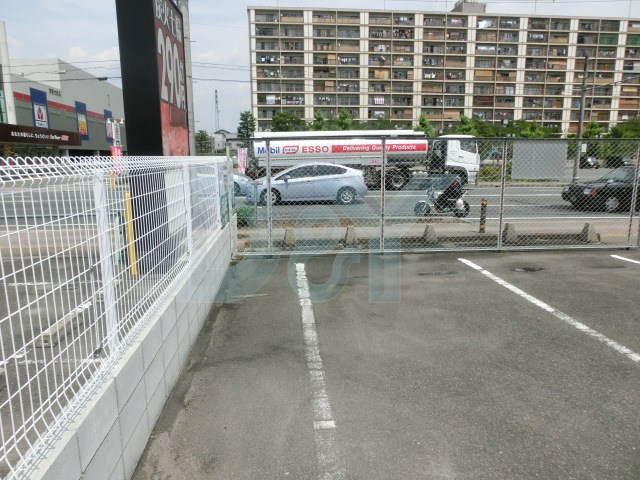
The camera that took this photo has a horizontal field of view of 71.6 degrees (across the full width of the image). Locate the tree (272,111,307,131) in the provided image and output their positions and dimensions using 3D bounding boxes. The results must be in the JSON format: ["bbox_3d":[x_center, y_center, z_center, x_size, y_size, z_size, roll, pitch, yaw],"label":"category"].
[{"bbox_3d":[-2.521,-7.957,37.177,3.400,5.590,3.400,0,10,0],"label":"tree"}]

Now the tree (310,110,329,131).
[{"bbox_3d":[0.000,-6.346,30.355,1.700,4.850,1.700,0,10,0],"label":"tree"}]

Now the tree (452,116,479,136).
[{"bbox_3d":[9.835,-6.154,30.390,2.200,4.460,2.200,0,10,0],"label":"tree"}]

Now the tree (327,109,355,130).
[{"bbox_3d":[1.449,-6.410,30.343,2.100,4.980,2.100,0,10,0],"label":"tree"}]

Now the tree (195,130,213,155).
[{"bbox_3d":[-12.260,-9.259,47.104,2.400,4.600,2.400,0,10,0],"label":"tree"}]

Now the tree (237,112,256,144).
[{"bbox_3d":[-5.276,-6.807,32.304,1.800,5.060,1.800,0,10,0],"label":"tree"}]

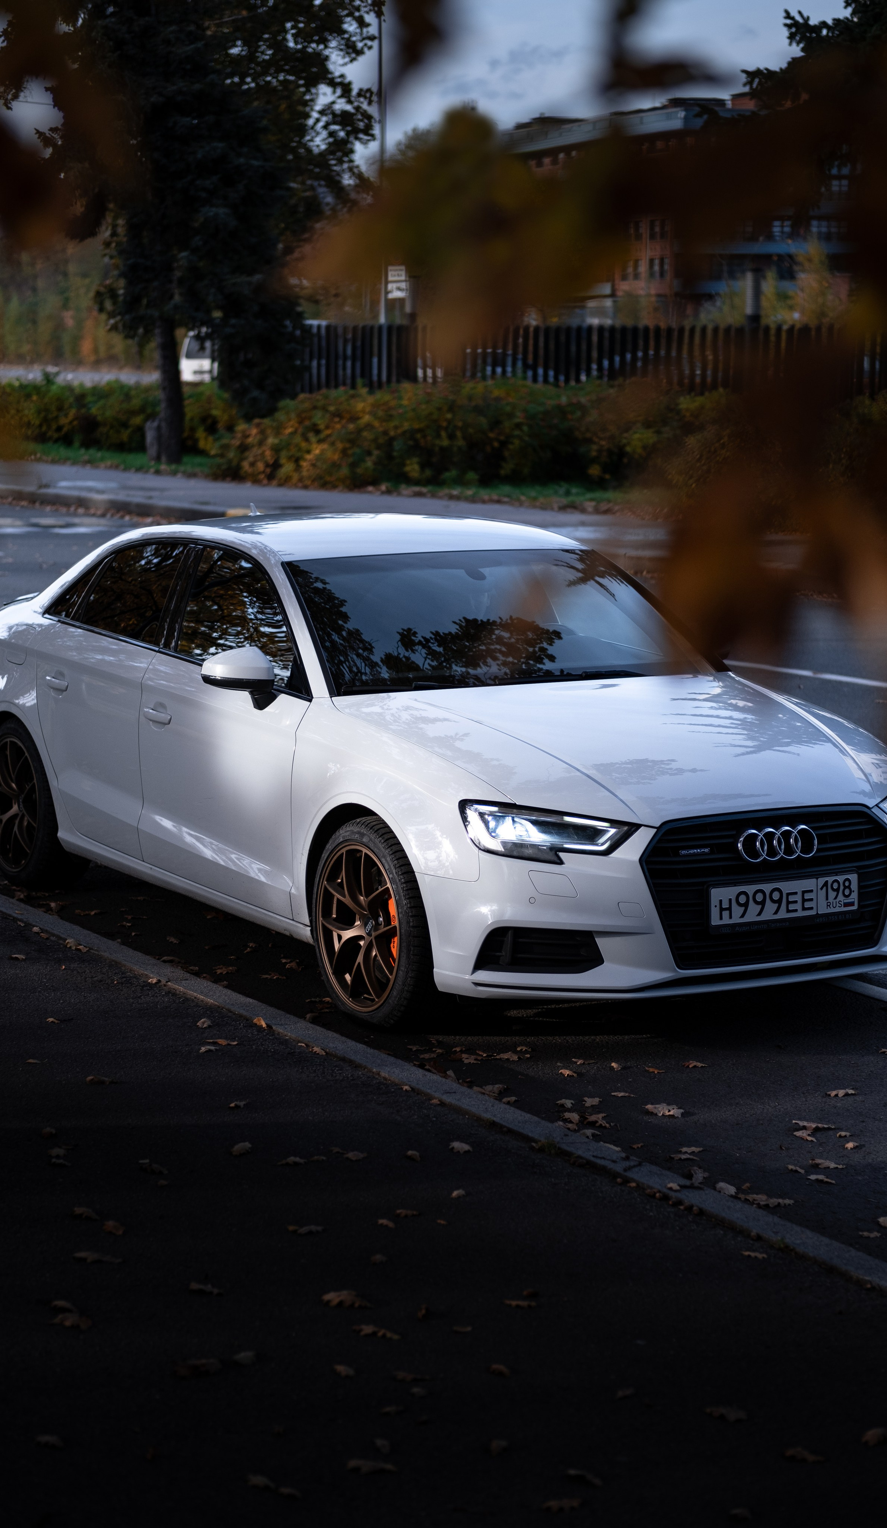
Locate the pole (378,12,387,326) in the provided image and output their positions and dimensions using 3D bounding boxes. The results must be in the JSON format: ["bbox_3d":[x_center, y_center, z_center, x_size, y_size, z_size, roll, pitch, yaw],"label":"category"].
[{"bbox_3d":[-1.326,-13.033,71.579,0.170,9.600,0.170,0,8,0],"label":"pole"}]

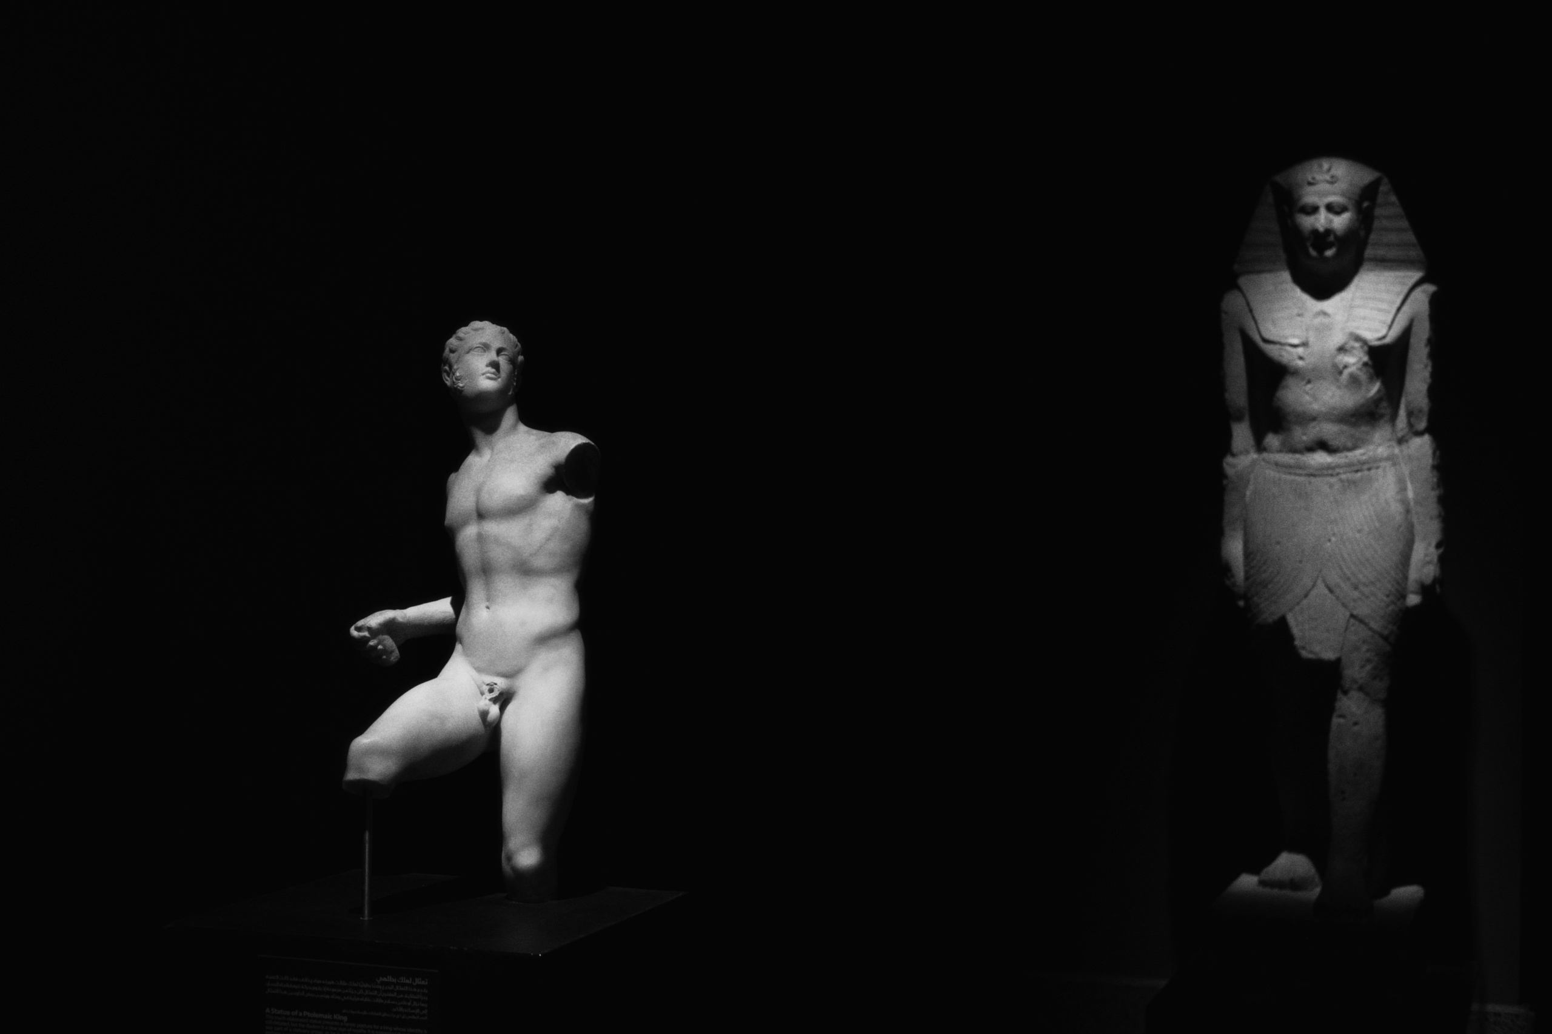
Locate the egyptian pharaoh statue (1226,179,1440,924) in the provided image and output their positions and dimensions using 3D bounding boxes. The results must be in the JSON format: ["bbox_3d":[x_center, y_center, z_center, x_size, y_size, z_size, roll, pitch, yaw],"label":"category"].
[{"bbox_3d":[1.310,0.019,5.410,0.515,1.750,0.600,0,1,20],"label":"egyptian pharaoh statue"}]

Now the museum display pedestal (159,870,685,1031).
[{"bbox_3d":[-0.681,1.157,4.570,0.808,0.750,0.697,0,1,20],"label":"museum display pedestal"}]

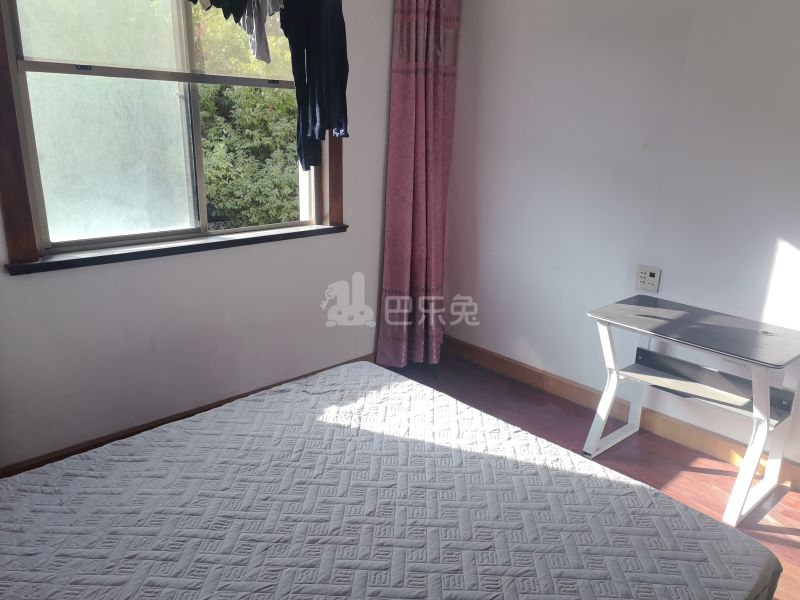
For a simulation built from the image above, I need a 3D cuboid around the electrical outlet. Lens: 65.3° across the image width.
[{"bbox_3d":[1.264,-0.108,3.176,0.013,0.121,0.117,-14,23,-42],"label":"electrical outlet"}]

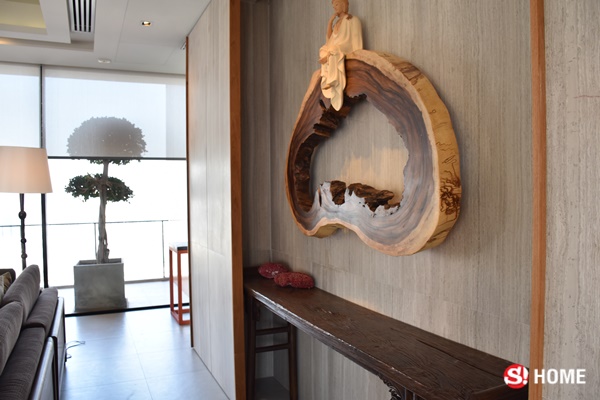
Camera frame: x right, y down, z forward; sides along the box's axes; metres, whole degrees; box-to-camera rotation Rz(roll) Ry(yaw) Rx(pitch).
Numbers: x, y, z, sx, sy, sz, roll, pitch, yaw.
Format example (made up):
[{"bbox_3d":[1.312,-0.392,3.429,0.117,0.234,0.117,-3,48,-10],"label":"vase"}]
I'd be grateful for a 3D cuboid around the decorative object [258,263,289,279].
[{"bbox_3d":[-0.186,0.506,3.230,0.220,0.110,0.125,-1,0,1],"label":"decorative object"}]

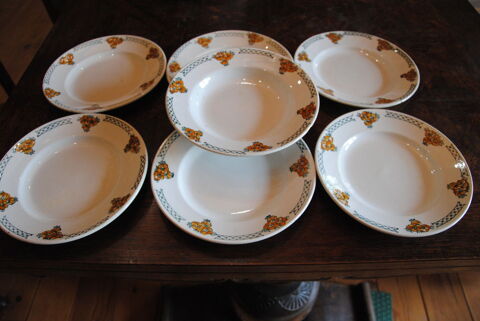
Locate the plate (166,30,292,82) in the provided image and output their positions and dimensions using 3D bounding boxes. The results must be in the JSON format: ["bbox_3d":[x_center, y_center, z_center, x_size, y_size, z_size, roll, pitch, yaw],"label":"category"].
[{"bbox_3d":[-0.015,-0.166,0.680,0.238,0.030,0.238,0,53,0],"label":"plate"}]

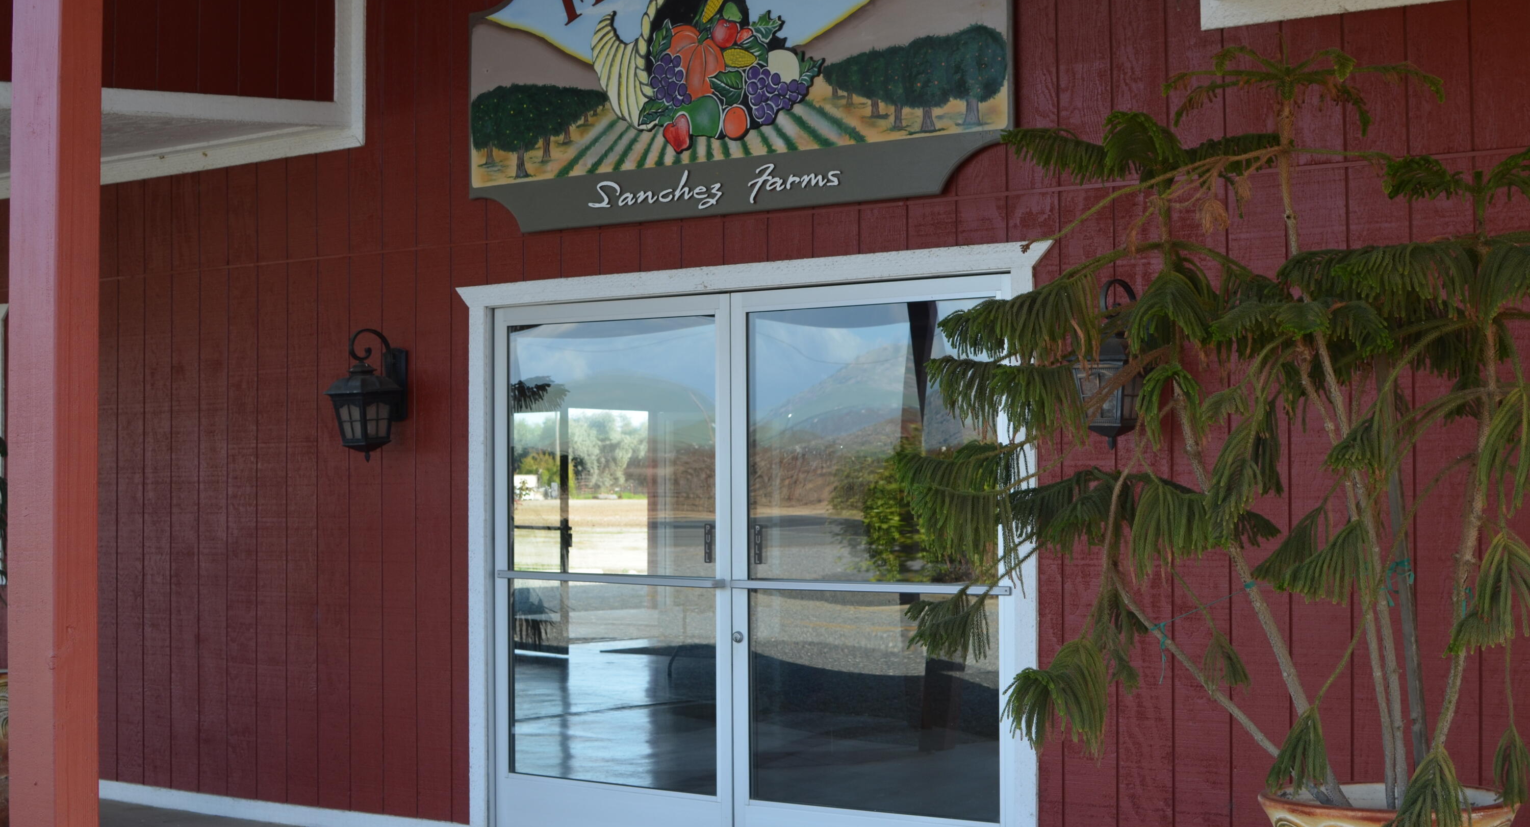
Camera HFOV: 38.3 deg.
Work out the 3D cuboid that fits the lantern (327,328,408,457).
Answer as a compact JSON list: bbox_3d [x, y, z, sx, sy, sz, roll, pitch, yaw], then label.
[{"bbox_3d":[-1.636,-0.072,9.167,0.235,0.552,0.310,-2,-2,36],"label":"lantern"}]

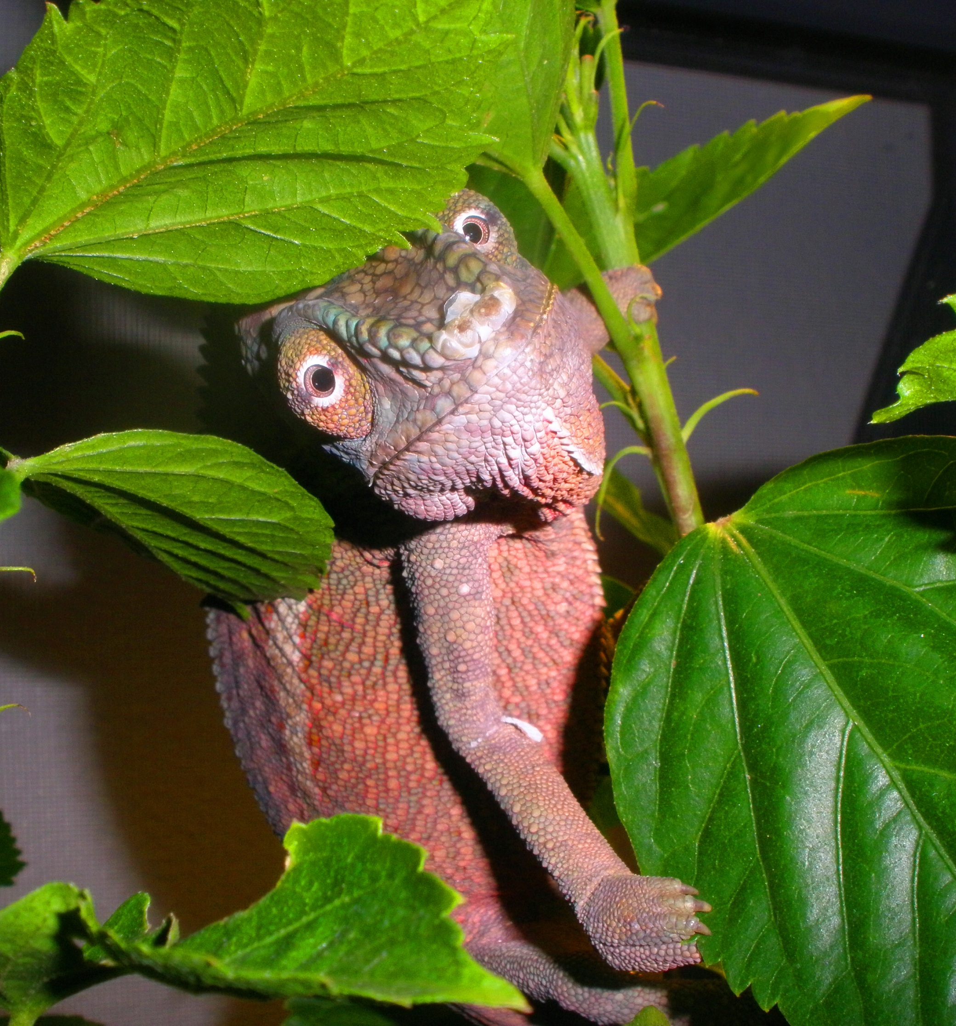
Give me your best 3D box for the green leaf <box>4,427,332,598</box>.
[{"bbox_3d":[-0.049,0.001,0.280,0.053,0.025,0.028,23,0,0],"label":"green leaf"}]

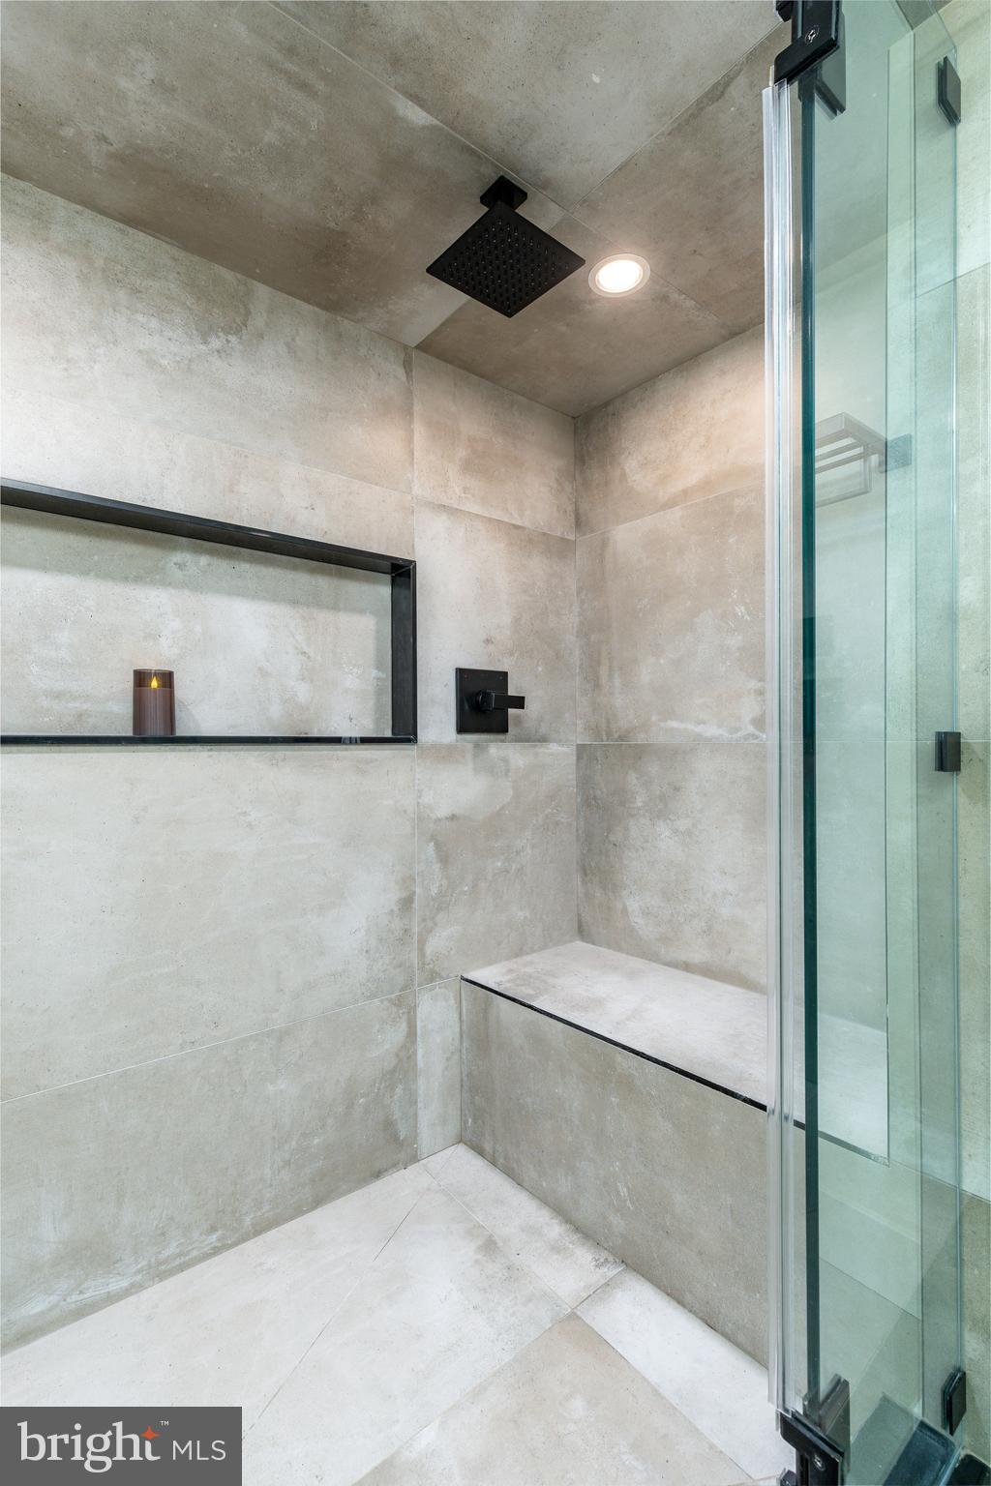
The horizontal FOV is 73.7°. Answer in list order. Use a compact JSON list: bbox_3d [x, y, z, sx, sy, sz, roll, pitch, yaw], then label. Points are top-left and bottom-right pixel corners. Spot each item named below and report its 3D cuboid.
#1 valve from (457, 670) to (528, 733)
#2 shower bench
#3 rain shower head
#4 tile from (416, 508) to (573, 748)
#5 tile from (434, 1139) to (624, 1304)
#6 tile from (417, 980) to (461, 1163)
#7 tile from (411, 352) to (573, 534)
[{"bbox_3d":[-0.009,-0.109,1.744,0.174,0.167,0.078,0,-1,-39],"label":"valve"},{"bbox_3d":[0.395,0.817,1.477,0.435,0.428,0.985,0,-1,-39],"label":"shower bench"},{"bbox_3d":[0.018,-0.916,1.192,0.206,0.122,0.204,0,-1,-39],"label":"rain shower head"},{"bbox_3d":[0.020,-0.305,1.827,0.576,0.610,0.012,0,-1,-39],"label":"tile"},{"bbox_3d":[0.026,1.038,1.458,0.155,0.012,0.545,0,-1,-39],"label":"tile"},{"bbox_3d":[-0.142,0.822,1.682,0.138,0.426,0.012,0,-1,-39],"label":"tile"},{"bbox_3d":[0.018,-0.792,1.831,0.577,0.364,0.012,0,-1,-39],"label":"tile"}]

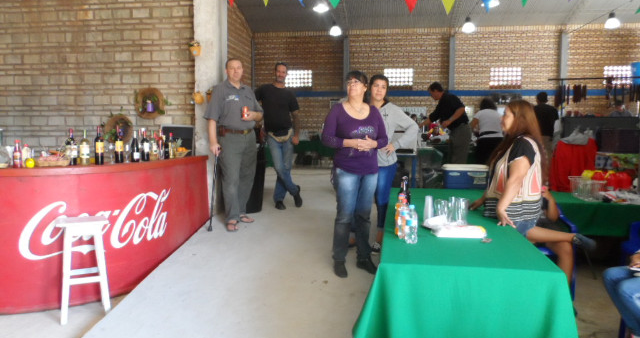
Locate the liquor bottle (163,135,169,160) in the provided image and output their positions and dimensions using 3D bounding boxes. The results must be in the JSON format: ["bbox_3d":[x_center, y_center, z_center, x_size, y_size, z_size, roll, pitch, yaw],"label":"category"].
[{"bbox_3d":[-1.501,-0.217,4.335,0.066,0.240,0.066,-2,7,-19],"label":"liquor bottle"}]

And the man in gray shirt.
[{"bbox_3d":[-0.894,-0.253,4.585,0.570,1.760,0.360,-3,7,-26],"label":"man in gray shirt"}]

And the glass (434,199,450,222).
[{"bbox_3d":[0.857,0.295,3.137,0.090,0.152,0.090,2,7,15],"label":"glass"}]

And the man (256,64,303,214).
[{"bbox_3d":[-0.518,-0.387,5.369,0.580,1.760,0.420,-1,7,-7],"label":"man"}]

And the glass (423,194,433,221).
[{"bbox_3d":[0.767,0.294,3.155,0.072,0.178,0.072,0,6,0],"label":"glass"}]

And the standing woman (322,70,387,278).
[{"bbox_3d":[0.281,0.034,3.611,0.500,1.650,0.380,-1,6,-8],"label":"standing woman"}]

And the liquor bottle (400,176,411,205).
[{"bbox_3d":[0.641,0.204,3.348,0.080,0.285,0.080,1,7,11],"label":"liquor bottle"}]

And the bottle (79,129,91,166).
[{"bbox_3d":[-1.982,-0.180,3.761,0.078,0.300,0.078,-3,7,-28],"label":"bottle"}]

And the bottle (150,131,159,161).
[{"bbox_3d":[-1.558,-0.223,4.196,0.075,0.285,0.075,-2,7,-20],"label":"bottle"}]

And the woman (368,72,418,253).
[{"bbox_3d":[0.589,-0.056,4.051,0.580,1.590,0.360,1,6,8],"label":"woman"}]

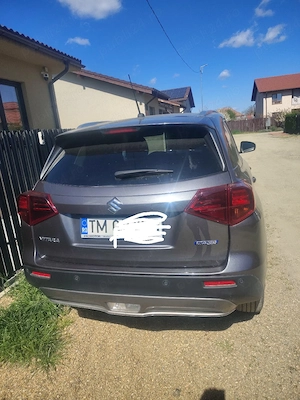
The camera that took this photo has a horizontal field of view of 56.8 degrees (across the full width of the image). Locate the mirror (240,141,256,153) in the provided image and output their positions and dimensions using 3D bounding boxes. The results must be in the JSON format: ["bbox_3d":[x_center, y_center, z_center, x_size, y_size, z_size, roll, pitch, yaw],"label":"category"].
[{"bbox_3d":[1.290,-0.693,3.647,0.205,0.145,0.115,-1,14,15],"label":"mirror"}]

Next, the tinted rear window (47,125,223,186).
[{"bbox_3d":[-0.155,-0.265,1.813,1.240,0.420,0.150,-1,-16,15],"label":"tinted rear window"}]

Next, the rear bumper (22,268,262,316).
[{"bbox_3d":[-0.122,0.551,1.860,1.690,0.350,0.410,-1,14,15],"label":"rear bumper"}]

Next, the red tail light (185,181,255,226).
[{"bbox_3d":[0.411,0.024,1.601,0.390,0.250,0.230,-1,14,15],"label":"red tail light"}]

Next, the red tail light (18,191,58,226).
[{"bbox_3d":[-0.738,0.052,1.909,0.390,0.250,0.230,-1,14,15],"label":"red tail light"}]

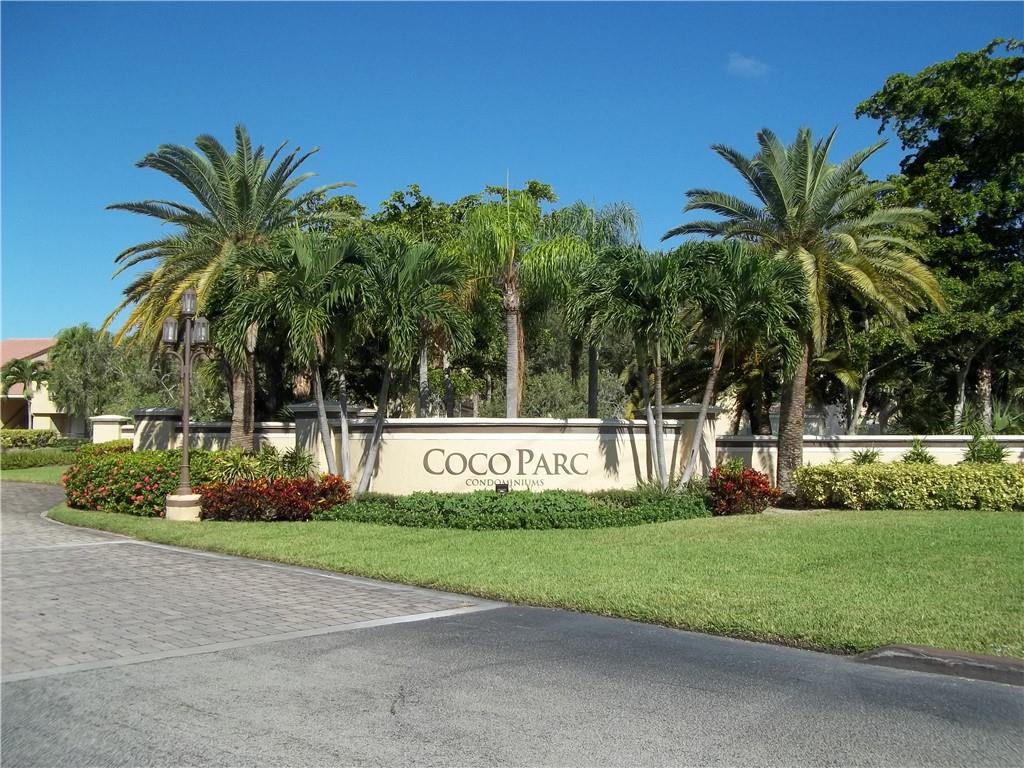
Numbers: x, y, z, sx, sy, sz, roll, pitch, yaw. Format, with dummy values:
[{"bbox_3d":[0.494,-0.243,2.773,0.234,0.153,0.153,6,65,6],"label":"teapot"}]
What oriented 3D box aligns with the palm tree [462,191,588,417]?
[{"bbox_3d":[0.388,-1.279,27.117,3.617,8.643,3.600,0,-3,0],"label":"palm tree"}]

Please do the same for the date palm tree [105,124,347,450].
[{"bbox_3d":[-6.964,-1.814,23.141,6.022,9.218,6.000,0,-3,0],"label":"date palm tree"}]

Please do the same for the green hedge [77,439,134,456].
[{"bbox_3d":[-8.340,1.695,19.432,1.400,1.150,1.000,0,-4,0],"label":"green hedge"}]

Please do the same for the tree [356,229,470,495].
[{"bbox_3d":[-1.962,-0.277,18.846,2.271,5.700,2.400,0,-3,0],"label":"tree"}]

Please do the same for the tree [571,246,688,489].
[{"bbox_3d":[2.365,-0.104,19.037,2.375,5.376,2.400,0,-3,0],"label":"tree"}]

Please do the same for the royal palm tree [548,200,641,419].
[{"bbox_3d":[2.631,-1.342,30.125,2.934,9.111,3.100,0,-3,0],"label":"royal palm tree"}]

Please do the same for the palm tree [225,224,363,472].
[{"bbox_3d":[-4.398,-0.283,18.947,2.725,5.722,2.600,0,-3,0],"label":"palm tree"}]

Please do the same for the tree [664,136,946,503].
[{"bbox_3d":[7.064,-1.772,22.938,6.834,9.091,6.600,0,-3,0],"label":"tree"}]

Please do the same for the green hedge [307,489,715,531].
[{"bbox_3d":[0.000,2.192,17.003,7.400,0.570,2.800,0,-3,0],"label":"green hedge"}]

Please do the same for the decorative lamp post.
[{"bbox_3d":[-6.004,0.361,17.408,0.846,4.303,0.800,0,-3,0],"label":"decorative lamp post"}]

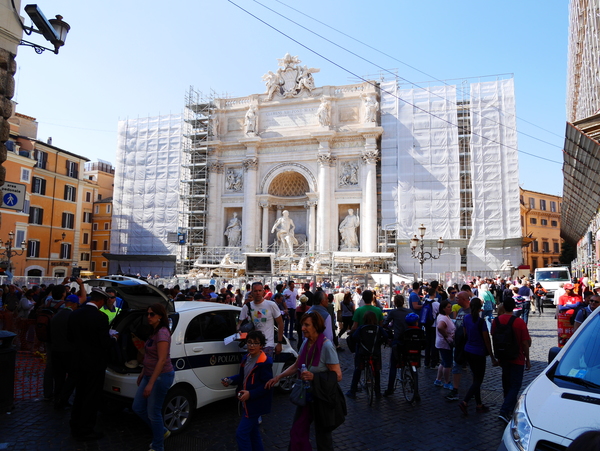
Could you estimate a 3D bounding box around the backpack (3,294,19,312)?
[{"bbox_3d":[-6.669,1.776,10.400,0.340,0.470,0.220,1,-7,0],"label":"backpack"}]

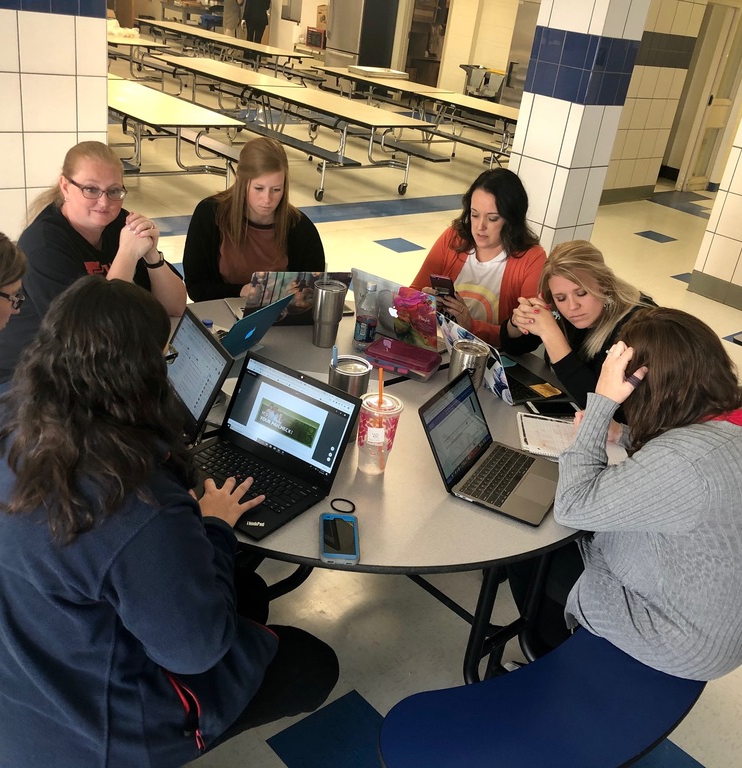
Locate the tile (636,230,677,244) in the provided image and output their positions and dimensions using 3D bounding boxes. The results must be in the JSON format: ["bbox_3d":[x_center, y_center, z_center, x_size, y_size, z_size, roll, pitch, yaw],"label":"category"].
[{"bbox_3d":[2.736,-1.405,7.938,0.304,0.008,0.304,-15,34,-40],"label":"tile"}]

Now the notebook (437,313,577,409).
[{"bbox_3d":[0.398,-0.093,2.497,0.324,0.195,0.318,-7,29,-29],"label":"notebook"}]

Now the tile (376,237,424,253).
[{"bbox_3d":[0.228,-1.080,6.476,0.304,0.008,0.304,-15,34,-40],"label":"tile"}]

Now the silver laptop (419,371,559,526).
[{"bbox_3d":[0.309,0.141,1.983,0.328,0.194,0.304,19,27,21],"label":"silver laptop"}]

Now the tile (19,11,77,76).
[{"bbox_3d":[-1.725,-1.811,4.420,0.301,0.301,0.015,-14,34,-39],"label":"tile"}]

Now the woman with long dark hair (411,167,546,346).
[{"bbox_3d":[0.334,-0.165,3.128,0.500,1.240,0.700,23,29,28],"label":"woman with long dark hair"}]

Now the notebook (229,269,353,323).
[{"bbox_3d":[-0.269,-0.307,2.642,0.321,0.216,0.310,-3,28,-23],"label":"notebook"}]

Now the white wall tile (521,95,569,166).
[{"bbox_3d":[0.894,-1.289,4.199,0.012,0.302,0.226,-15,34,-40],"label":"white wall tile"}]

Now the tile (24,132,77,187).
[{"bbox_3d":[-1.806,-1.267,4.683,0.301,0.301,0.015,-14,34,-39],"label":"tile"}]

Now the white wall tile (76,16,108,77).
[{"bbox_3d":[-1.543,-1.857,4.571,0.172,0.301,0.015,-14,34,-39],"label":"white wall tile"}]

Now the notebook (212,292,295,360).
[{"bbox_3d":[-0.439,-0.171,2.387,0.318,0.205,0.304,19,27,21],"label":"notebook"}]

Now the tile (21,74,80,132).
[{"bbox_3d":[-1.765,-1.539,4.551,0.301,0.301,0.015,-14,34,-39],"label":"tile"}]

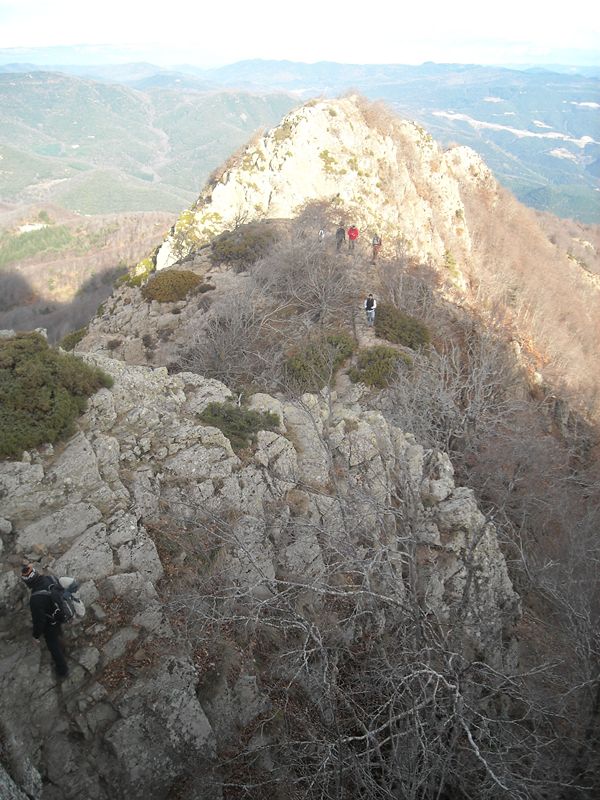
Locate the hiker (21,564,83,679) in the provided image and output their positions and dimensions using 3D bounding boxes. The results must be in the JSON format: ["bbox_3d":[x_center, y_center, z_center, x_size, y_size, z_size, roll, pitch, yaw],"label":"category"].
[{"bbox_3d":[-3.183,2.808,10.300,0.750,1.680,0.580,8,25,18],"label":"hiker"}]

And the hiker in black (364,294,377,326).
[{"bbox_3d":[3.539,-4.492,40.600,0.560,1.720,0.400,2,24,5],"label":"hiker in black"}]

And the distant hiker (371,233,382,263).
[{"bbox_3d":[4.256,-8.428,45.000,0.550,1.700,0.480,2,24,5],"label":"distant hiker"}]

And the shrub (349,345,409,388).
[{"bbox_3d":[3.426,-1.440,35.300,2.500,1.150,2.200,2,24,5],"label":"shrub"}]

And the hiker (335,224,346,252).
[{"bbox_3d":[2.503,-9.983,50.000,0.550,1.720,0.420,1,24,3],"label":"hiker"}]

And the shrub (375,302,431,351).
[{"bbox_3d":[4.980,-3.571,39.300,2.600,1.600,2.300,3,24,7],"label":"shrub"}]

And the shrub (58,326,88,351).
[{"bbox_3d":[-10.125,-2.693,36.000,1.300,0.950,1.150,-7,25,-15],"label":"shrub"}]

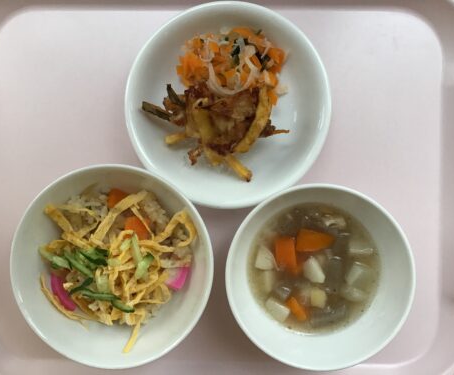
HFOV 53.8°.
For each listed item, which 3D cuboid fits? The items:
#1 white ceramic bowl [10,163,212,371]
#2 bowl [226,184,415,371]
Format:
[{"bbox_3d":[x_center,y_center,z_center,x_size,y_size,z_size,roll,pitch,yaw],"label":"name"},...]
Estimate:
[{"bbox_3d":[-0.072,0.048,0.308,0.127,0.056,0.127,0,93,0],"label":"white ceramic bowl"},{"bbox_3d":[0.059,0.055,0.307,0.118,0.055,0.118,0,93,0],"label":"bowl"}]

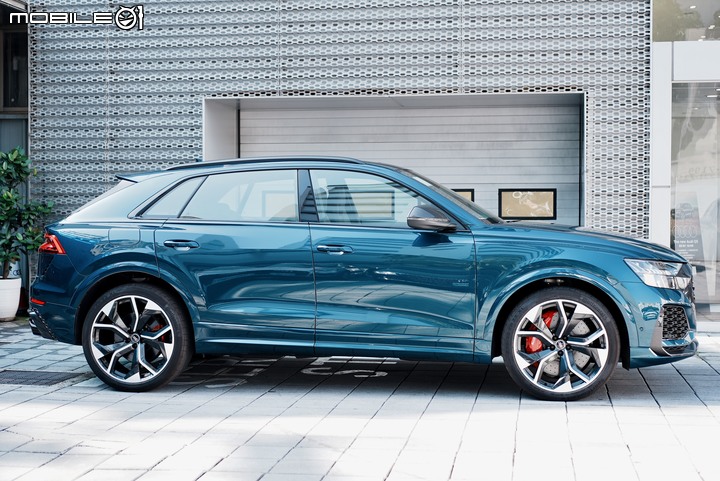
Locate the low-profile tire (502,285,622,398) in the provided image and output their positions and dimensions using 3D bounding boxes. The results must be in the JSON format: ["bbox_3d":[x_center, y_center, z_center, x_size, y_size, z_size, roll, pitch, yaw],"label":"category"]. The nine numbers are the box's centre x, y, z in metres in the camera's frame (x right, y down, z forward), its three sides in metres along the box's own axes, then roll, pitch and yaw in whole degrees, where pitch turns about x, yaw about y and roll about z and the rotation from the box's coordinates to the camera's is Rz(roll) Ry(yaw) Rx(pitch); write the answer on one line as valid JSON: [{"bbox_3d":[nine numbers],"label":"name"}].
[{"bbox_3d":[1.373,0.711,7.520,0.790,0.785,0.290,0,1,9],"label":"low-profile tire"}]

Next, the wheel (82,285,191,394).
[{"bbox_3d":[-1.595,0.697,7.950,0.790,0.785,0.290,0,1,8],"label":"wheel"}]

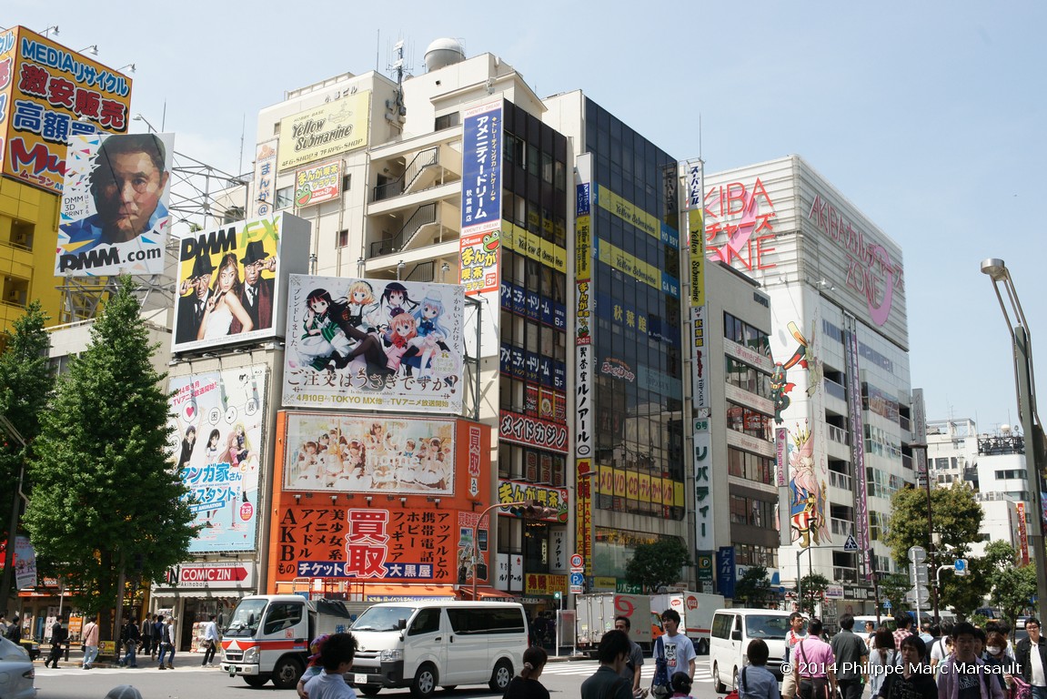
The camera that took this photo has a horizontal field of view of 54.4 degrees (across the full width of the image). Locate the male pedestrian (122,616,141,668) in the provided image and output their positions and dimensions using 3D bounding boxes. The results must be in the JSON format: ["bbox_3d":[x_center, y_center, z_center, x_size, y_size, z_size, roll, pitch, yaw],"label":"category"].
[{"bbox_3d":[-13.521,10.067,34.899,0.550,1.710,0.500,2,-13,-5],"label":"male pedestrian"}]

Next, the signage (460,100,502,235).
[{"bbox_3d":[-2.225,-9.451,53.050,2.559,7.128,0.250,-9,-16,34],"label":"signage"}]

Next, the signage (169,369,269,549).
[{"bbox_3d":[-13.128,4.573,42.679,5.350,7.650,0.200,-6,-15,25],"label":"signage"}]

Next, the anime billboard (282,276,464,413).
[{"bbox_3d":[-6.853,-0.187,47.281,8.116,6.212,0.350,3,-15,-9],"label":"anime billboard"}]

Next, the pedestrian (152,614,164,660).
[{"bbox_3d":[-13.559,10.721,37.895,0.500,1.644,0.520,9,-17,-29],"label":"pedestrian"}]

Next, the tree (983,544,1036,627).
[{"bbox_3d":[24.553,12.433,51.686,2.900,5.432,2.900,-11,-18,37],"label":"tree"}]

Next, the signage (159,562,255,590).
[{"bbox_3d":[-14.023,9.881,44.527,6.513,1.070,0.250,-8,-17,32],"label":"signage"}]

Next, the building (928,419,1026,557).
[{"bbox_3d":[69.845,25.330,155.966,11.000,28.000,13.000,-9,-16,35],"label":"building"}]

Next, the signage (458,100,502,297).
[{"bbox_3d":[-2.086,-7.761,51.972,2.400,10.250,0.250,-9,-17,33],"label":"signage"}]

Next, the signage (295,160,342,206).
[{"bbox_3d":[-12.237,-9.850,60.464,3.756,2.551,0.300,-9,-16,34],"label":"signage"}]

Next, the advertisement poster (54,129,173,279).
[{"bbox_3d":[-19.819,-7.130,49.456,5.400,7.250,0.300,-1,-13,4],"label":"advertisement poster"}]

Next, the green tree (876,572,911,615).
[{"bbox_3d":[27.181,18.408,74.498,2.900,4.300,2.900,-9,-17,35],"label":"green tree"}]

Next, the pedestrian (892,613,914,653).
[{"bbox_3d":[4.759,4.140,12.597,0.500,1.740,0.400,-9,-16,34],"label":"pedestrian"}]

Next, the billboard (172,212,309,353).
[{"bbox_3d":[-13.465,-2.855,48.672,6.722,5.889,2.000,-8,-17,30],"label":"billboard"}]

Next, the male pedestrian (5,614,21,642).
[{"bbox_3d":[-16.948,9.621,33.664,0.420,1.710,0.520,4,-14,-15],"label":"male pedestrian"}]

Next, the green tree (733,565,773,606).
[{"bbox_3d":[14.335,15.909,63.441,2.450,4.907,2.450,-10,-17,35],"label":"green tree"}]

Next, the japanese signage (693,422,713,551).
[{"bbox_3d":[11.076,8.279,62.224,1.082,7.874,0.250,-10,-17,35],"label":"japanese signage"}]

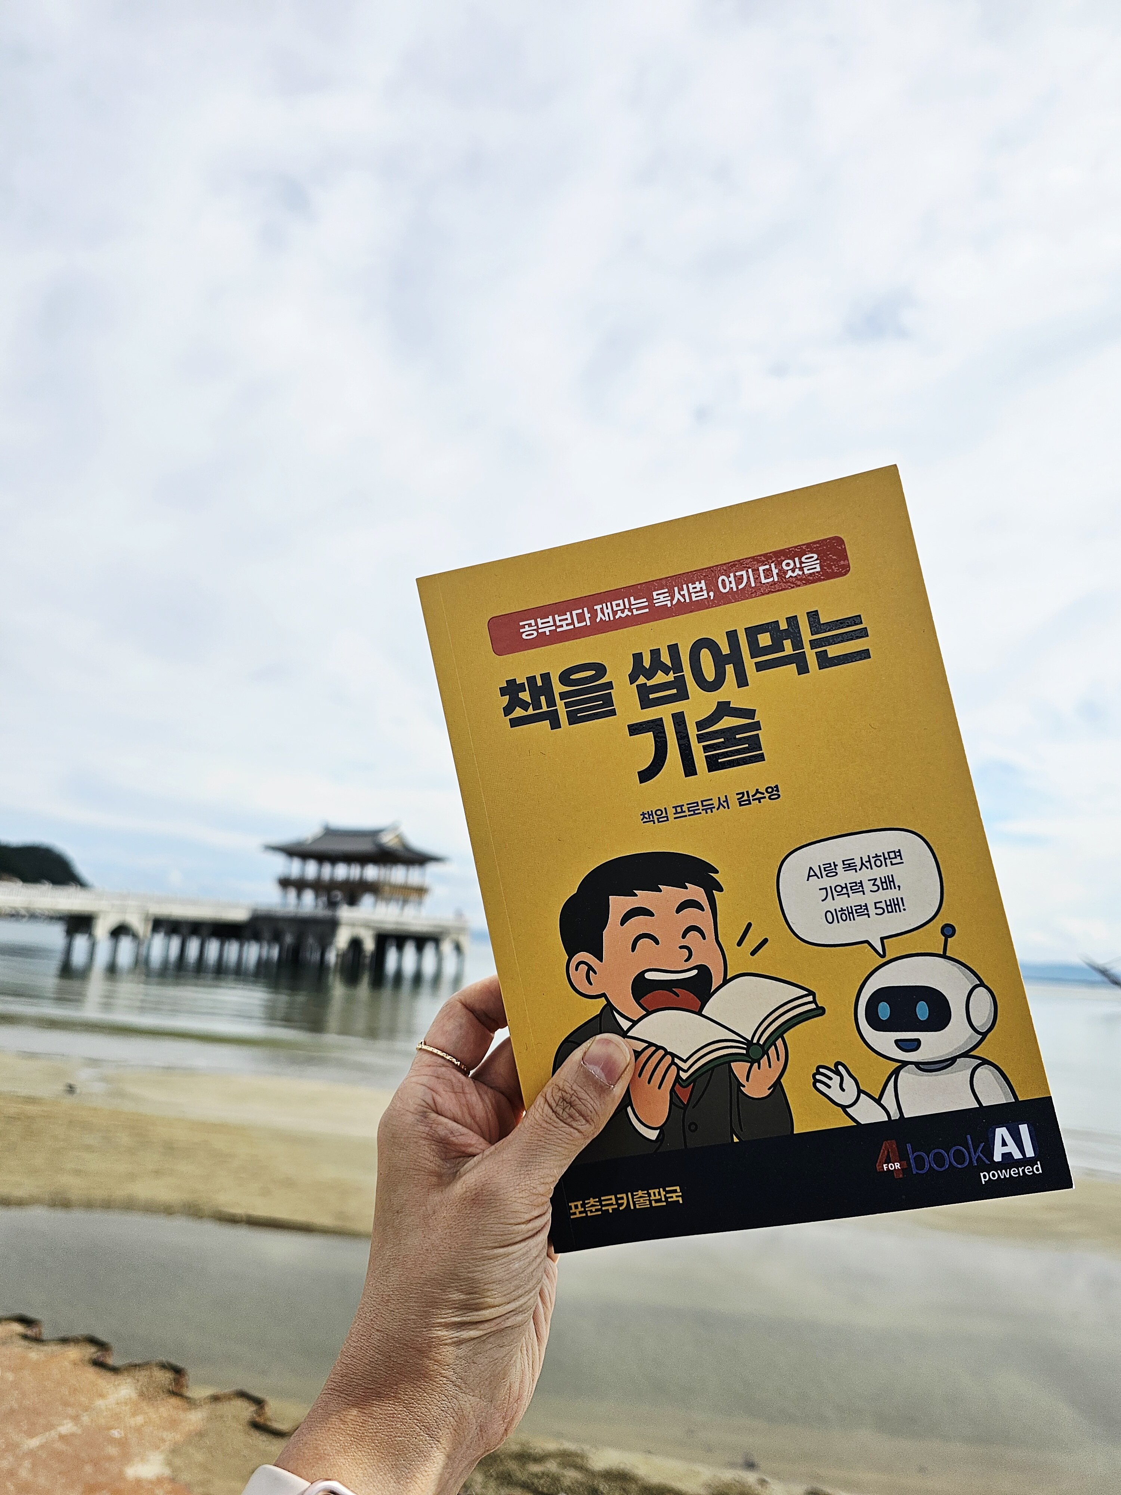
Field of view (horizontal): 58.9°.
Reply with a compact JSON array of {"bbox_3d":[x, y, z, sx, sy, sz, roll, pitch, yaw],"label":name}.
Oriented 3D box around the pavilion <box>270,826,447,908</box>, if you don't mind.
[{"bbox_3d":[-23.632,14.041,113.864,18.083,11.021,11.181,-3,-13,32],"label":"pavilion"}]

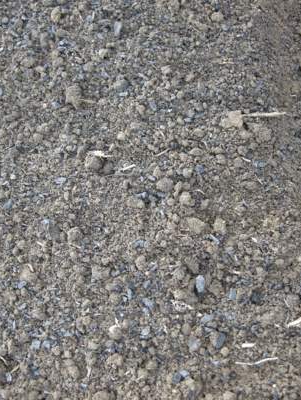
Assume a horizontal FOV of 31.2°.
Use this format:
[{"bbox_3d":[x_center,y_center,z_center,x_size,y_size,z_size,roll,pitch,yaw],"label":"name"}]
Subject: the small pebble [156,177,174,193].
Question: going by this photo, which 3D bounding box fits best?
[{"bbox_3d":[0.021,-0.022,0.750,0.024,0.016,0.021,0,58,0],"label":"small pebble"}]

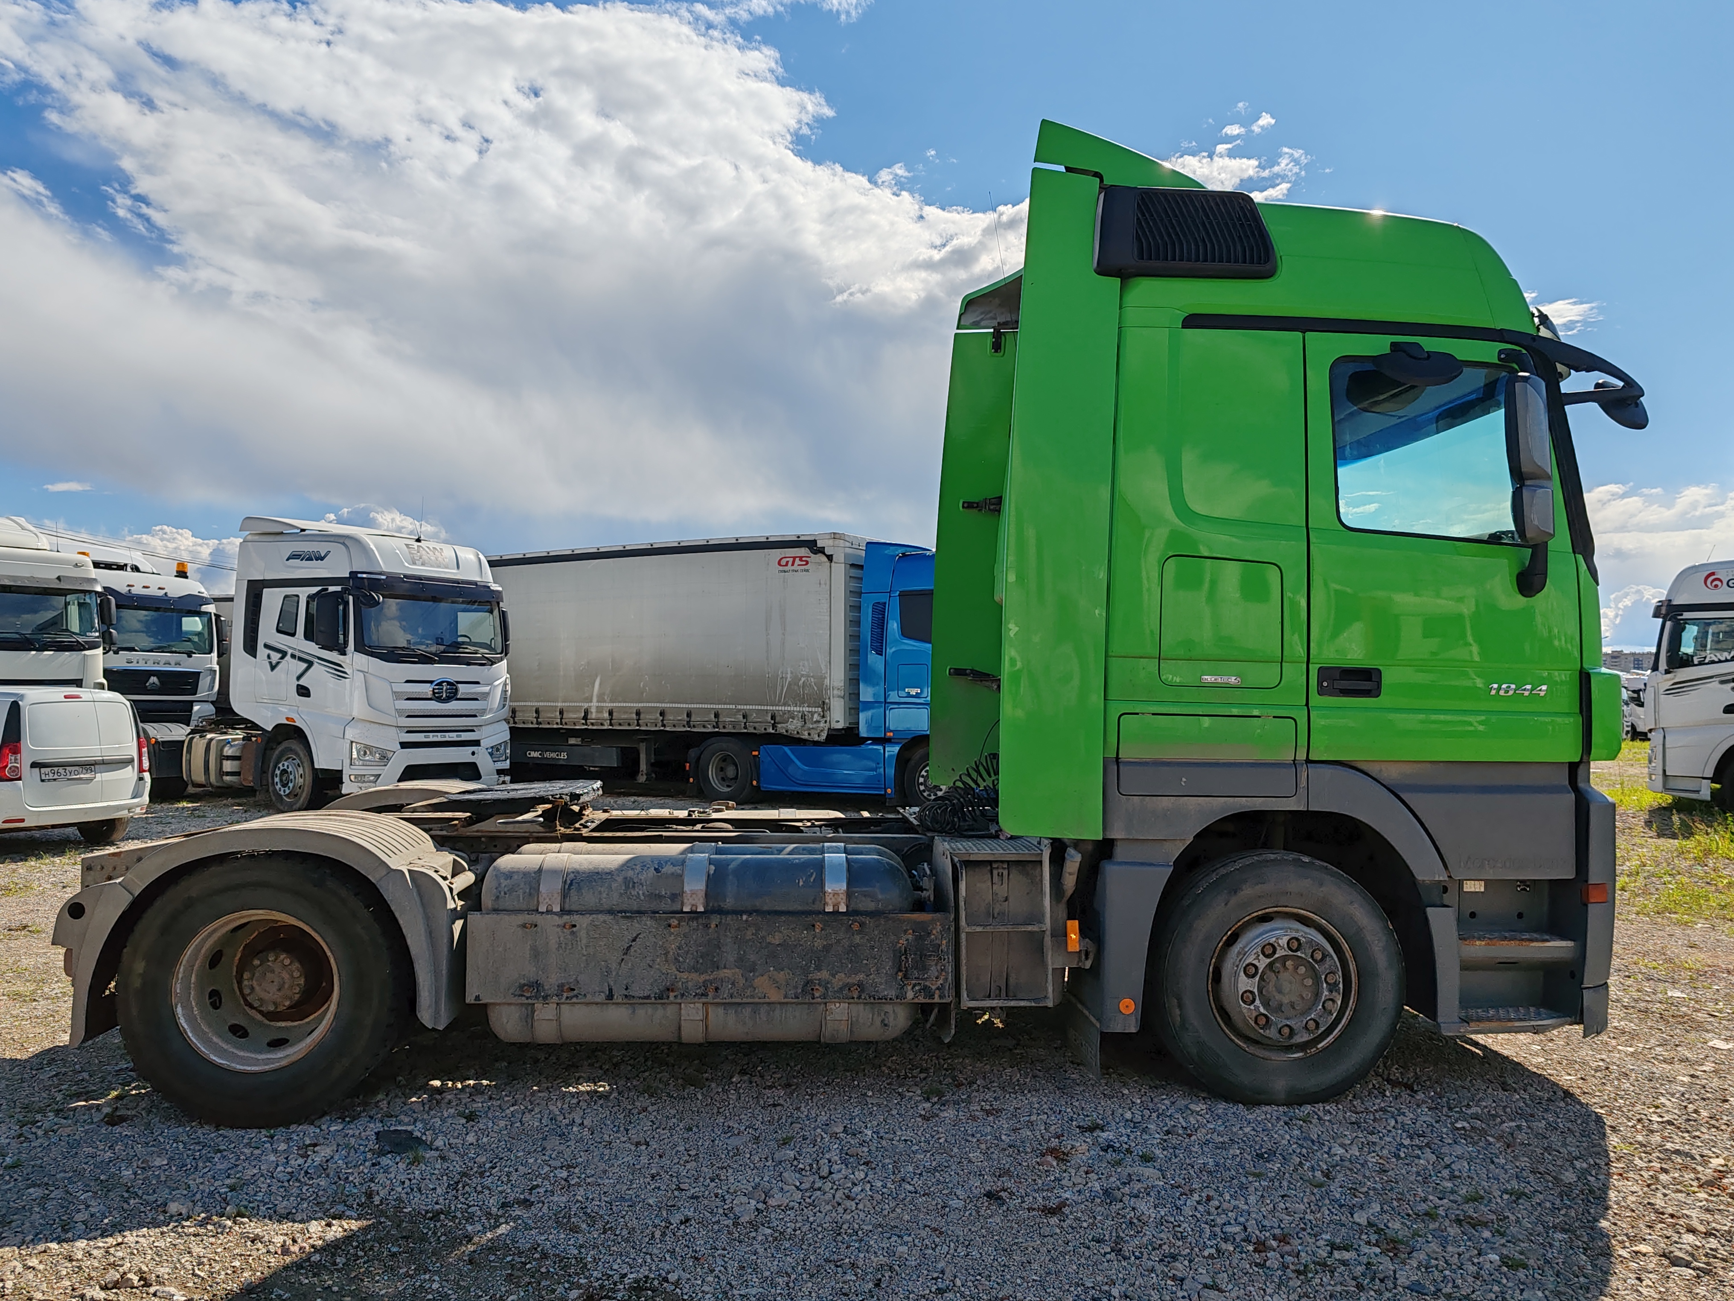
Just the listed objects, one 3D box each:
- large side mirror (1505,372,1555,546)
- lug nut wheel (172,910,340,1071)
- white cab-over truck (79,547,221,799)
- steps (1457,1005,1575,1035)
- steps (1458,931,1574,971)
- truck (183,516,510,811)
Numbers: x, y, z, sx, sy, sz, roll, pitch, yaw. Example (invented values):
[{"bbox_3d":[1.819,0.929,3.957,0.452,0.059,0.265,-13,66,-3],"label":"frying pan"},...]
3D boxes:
[{"bbox_3d":[2.498,-0.721,5.090,0.170,0.650,0.260,0,-2,26],"label":"large side mirror"},{"bbox_3d":[-2.271,1.263,5.130,0.605,0.605,0.250,0,-1,-4],"label":"lug nut wheel"},{"bbox_3d":[-14.710,0.340,24.350,6.200,3.750,2.600,-1,-2,30],"label":"white cab-over truck"},{"bbox_3d":[2.520,1.462,5.340,0.480,0.065,0.210,0,-1,-4],"label":"steps"},{"bbox_3d":[2.550,1.205,5.420,0.480,0.110,0.210,0,-1,-4],"label":"steps"},{"bbox_3d":[-8.055,0.170,19.330,5.900,3.900,2.600,-1,-2,33],"label":"truck"}]

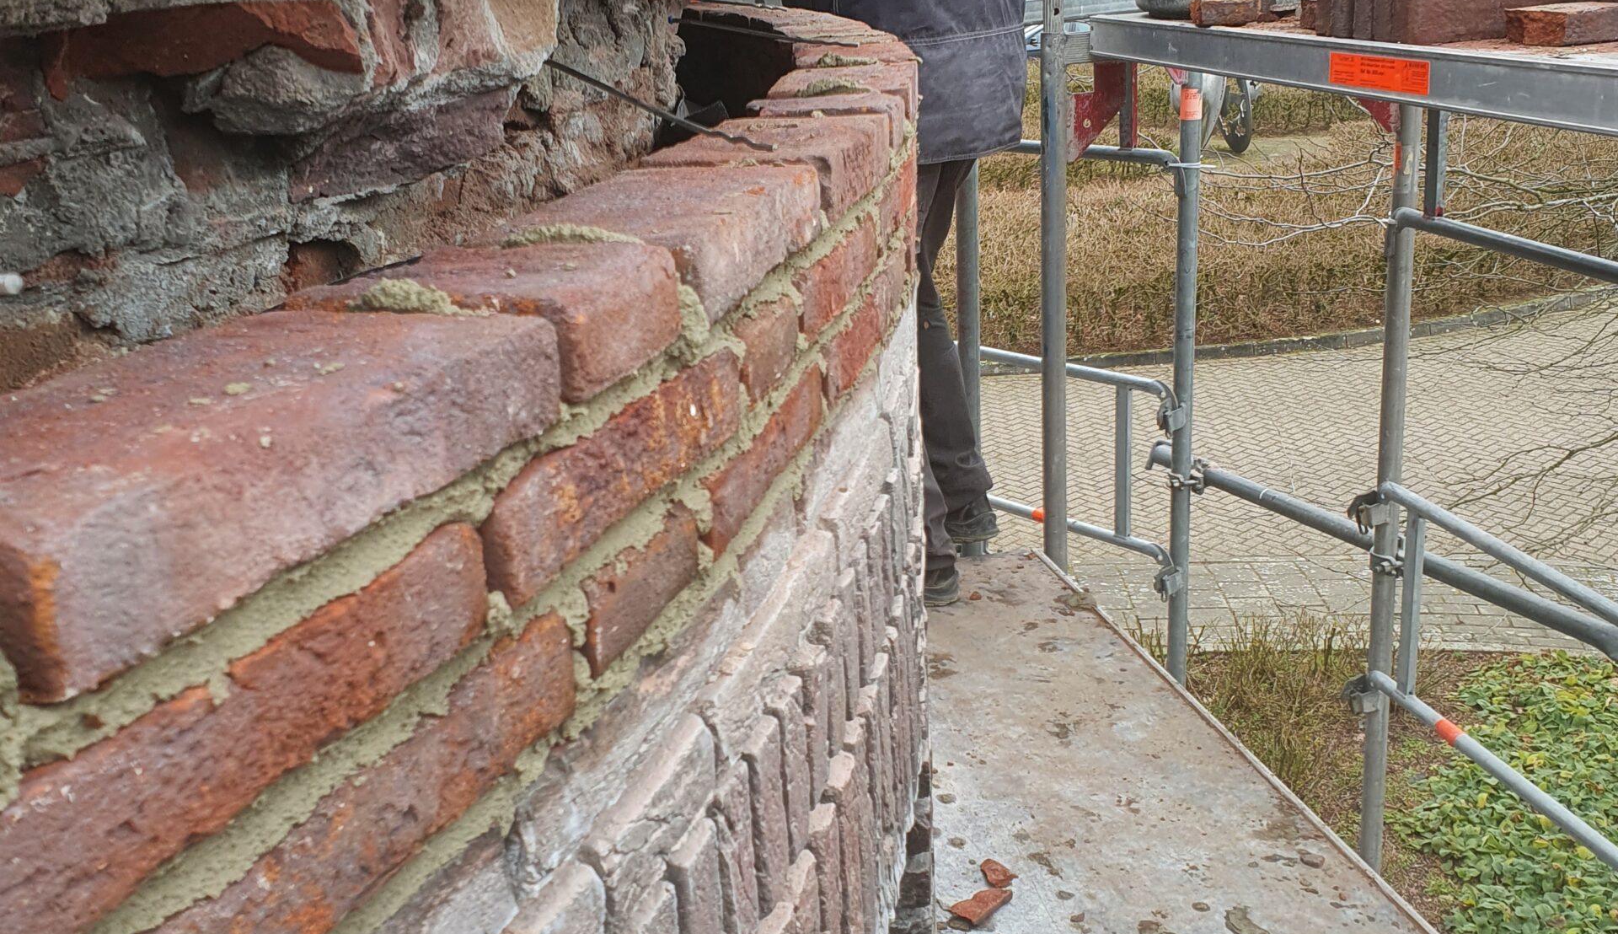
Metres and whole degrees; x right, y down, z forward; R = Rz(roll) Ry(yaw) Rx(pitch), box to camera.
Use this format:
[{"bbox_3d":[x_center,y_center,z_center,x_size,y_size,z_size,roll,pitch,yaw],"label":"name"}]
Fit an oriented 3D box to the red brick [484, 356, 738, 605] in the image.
[{"bbox_3d":[-0.111,-0.007,0.606,0.104,0.040,0.212,4,20,19],"label":"red brick"}]

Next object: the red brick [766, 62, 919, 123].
[{"bbox_3d":[0.031,-0.279,1.244,0.104,0.040,0.216,-1,18,6],"label":"red brick"}]

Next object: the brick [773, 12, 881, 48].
[{"bbox_3d":[0.010,-0.508,1.933,0.104,0.040,0.212,-5,19,-8],"label":"brick"}]

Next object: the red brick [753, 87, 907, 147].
[{"bbox_3d":[0.010,-0.235,1.111,0.104,0.040,0.098,0,19,9],"label":"red brick"}]

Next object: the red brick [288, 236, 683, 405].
[{"bbox_3d":[-0.115,-0.055,0.589,0.104,0.040,0.101,4,20,20],"label":"red brick"}]

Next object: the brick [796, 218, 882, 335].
[{"bbox_3d":[-0.031,-0.117,0.923,0.104,0.040,0.217,1,19,13],"label":"brick"}]

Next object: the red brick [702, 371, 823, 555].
[{"bbox_3d":[-0.067,-0.011,0.769,0.104,0.040,0.206,2,19,15],"label":"red brick"}]

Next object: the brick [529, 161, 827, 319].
[{"bbox_3d":[-0.068,-0.111,0.751,0.104,0.040,0.212,2,19,14],"label":"brick"}]

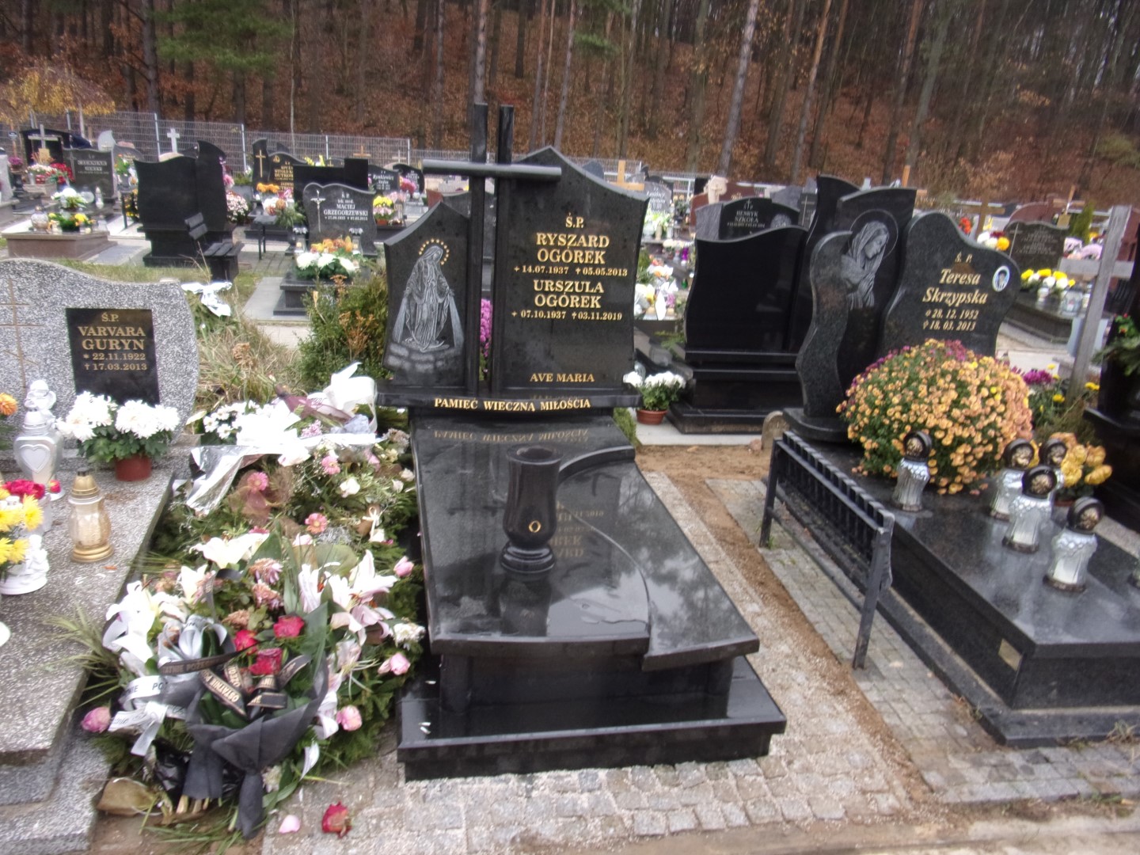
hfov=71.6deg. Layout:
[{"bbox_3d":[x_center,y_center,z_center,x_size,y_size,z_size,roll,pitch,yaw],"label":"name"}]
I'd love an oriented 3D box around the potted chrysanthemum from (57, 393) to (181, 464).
[{"bbox_3d":[-1.805,-0.001,3.166,0.436,0.298,0.370,0,18,-12],"label":"potted chrysanthemum"}]

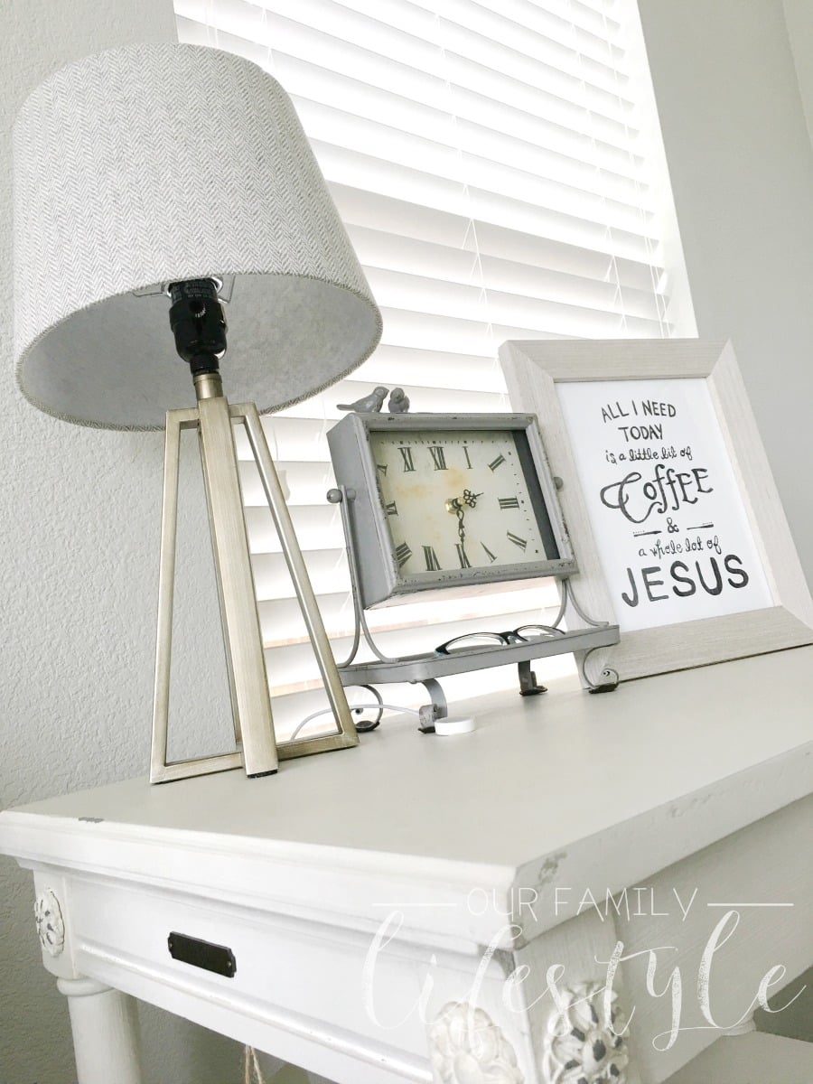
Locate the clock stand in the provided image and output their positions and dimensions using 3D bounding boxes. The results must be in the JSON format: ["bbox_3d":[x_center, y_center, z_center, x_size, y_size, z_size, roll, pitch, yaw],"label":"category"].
[{"bbox_3d":[0.054,0.044,0.775,0.256,0.197,0.126,-5,-7,-34],"label":"clock stand"}]

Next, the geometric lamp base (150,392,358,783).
[{"bbox_3d":[-0.126,0.029,0.660,0.139,0.261,0.139,-8,-6,-12],"label":"geometric lamp base"}]

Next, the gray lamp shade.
[{"bbox_3d":[-0.168,-0.222,0.692,0.267,0.185,0.267,-11,-9,-13],"label":"gray lamp shade"}]

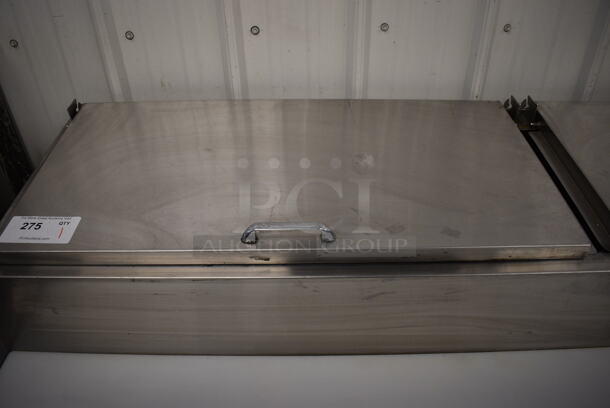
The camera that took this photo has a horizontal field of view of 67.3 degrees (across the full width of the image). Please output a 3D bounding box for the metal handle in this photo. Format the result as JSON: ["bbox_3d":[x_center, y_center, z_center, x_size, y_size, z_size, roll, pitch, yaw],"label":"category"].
[{"bbox_3d":[-0.021,0.036,0.573,0.120,0.025,0.014,-1,41,1],"label":"metal handle"}]

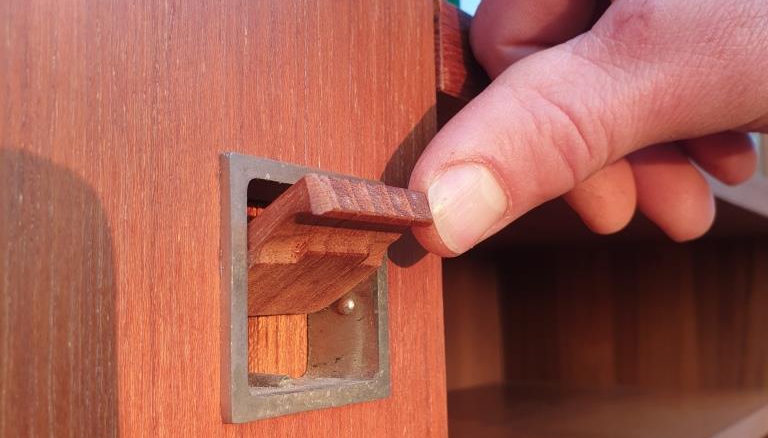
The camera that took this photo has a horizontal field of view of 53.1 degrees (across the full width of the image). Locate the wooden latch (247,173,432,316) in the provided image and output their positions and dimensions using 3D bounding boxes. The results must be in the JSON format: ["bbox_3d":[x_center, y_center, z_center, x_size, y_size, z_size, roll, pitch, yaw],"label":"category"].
[{"bbox_3d":[-0.013,0.007,0.144,0.035,0.008,0.035,-37,-25,29],"label":"wooden latch"}]

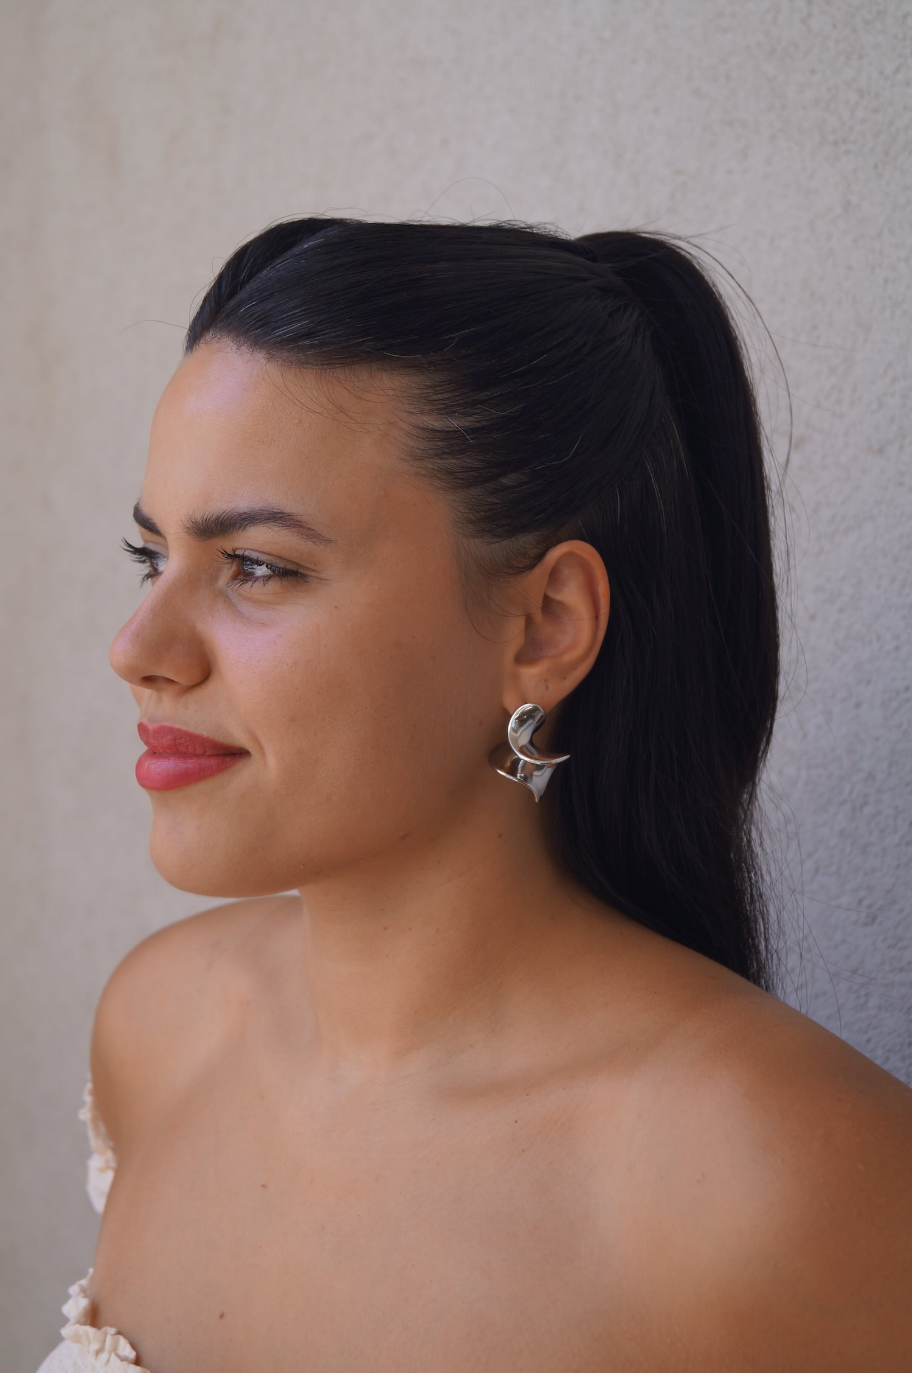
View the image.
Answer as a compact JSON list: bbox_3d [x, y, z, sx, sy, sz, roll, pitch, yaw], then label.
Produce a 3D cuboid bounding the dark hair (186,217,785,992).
[{"bbox_3d":[0.010,-0.012,0.745,0.235,0.315,0.165,0,0,-31],"label":"dark hair"}]

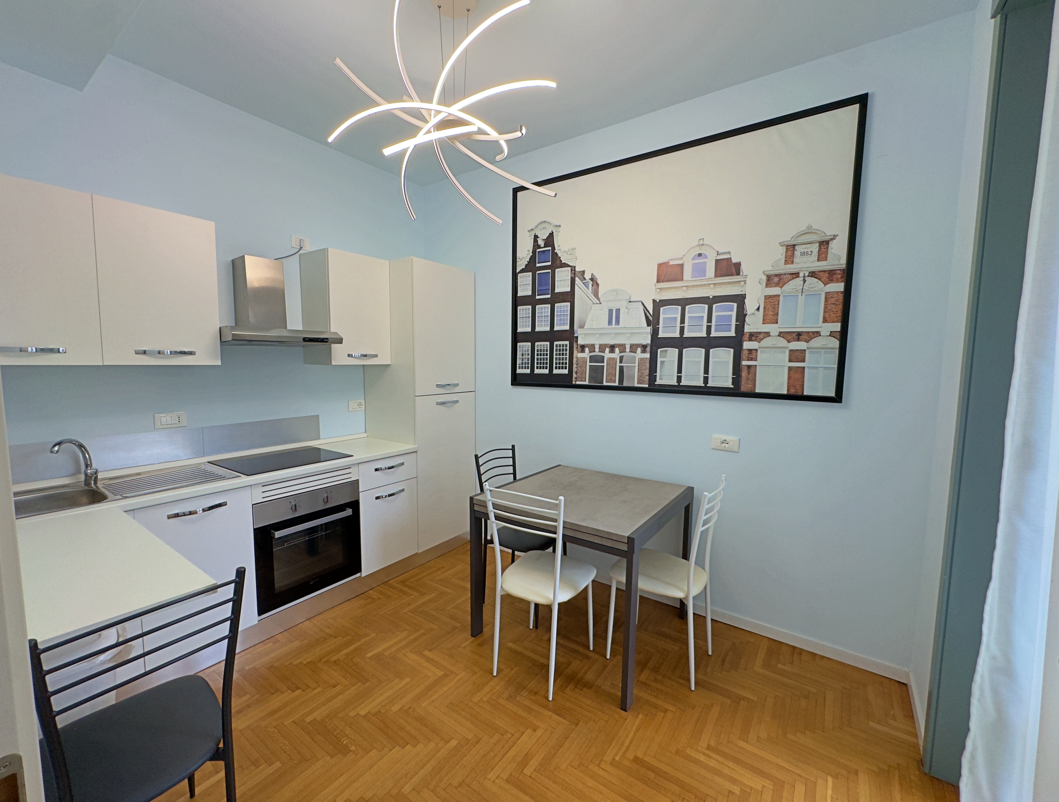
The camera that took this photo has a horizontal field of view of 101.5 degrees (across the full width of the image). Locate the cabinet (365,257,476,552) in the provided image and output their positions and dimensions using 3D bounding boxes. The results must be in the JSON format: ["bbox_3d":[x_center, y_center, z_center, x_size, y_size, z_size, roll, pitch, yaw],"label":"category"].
[{"bbox_3d":[-0.848,0.022,3.405,0.584,2.058,0.607,4,7,35],"label":"cabinet"}]

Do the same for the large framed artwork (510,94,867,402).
[{"bbox_3d":[0.706,-0.755,2.606,2.008,1.411,0.032,4,7,35],"label":"large framed artwork"}]

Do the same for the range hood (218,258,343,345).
[{"bbox_3d":[-1.497,-0.579,2.514,0.467,0.485,0.599,4,7,35],"label":"range hood"}]

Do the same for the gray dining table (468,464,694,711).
[{"bbox_3d":[0.313,0.892,2.436,0.896,0.777,0.901,4,7,35],"label":"gray dining table"}]

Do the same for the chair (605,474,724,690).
[{"bbox_3d":[0.683,0.843,2.177,0.470,0.930,0.375,4,7,35],"label":"chair"}]

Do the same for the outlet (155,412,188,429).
[{"bbox_3d":[-1.944,0.106,2.347,0.012,0.083,0.140,4,7,35],"label":"outlet"}]

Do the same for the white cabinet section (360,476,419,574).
[{"bbox_3d":[-1.160,0.810,3.063,0.574,0.553,0.447,5,7,35],"label":"white cabinet section"}]

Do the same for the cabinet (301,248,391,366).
[{"bbox_3d":[-1.250,-0.611,2.980,0.335,0.717,0.449,4,7,35],"label":"cabinet"}]

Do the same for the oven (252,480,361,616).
[{"bbox_3d":[-1.433,0.783,2.593,0.565,0.594,0.593,4,7,35],"label":"oven"}]

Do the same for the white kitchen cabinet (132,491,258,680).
[{"bbox_3d":[-1.760,0.789,2.185,0.584,0.738,0.449,4,7,35],"label":"white kitchen cabinet"}]

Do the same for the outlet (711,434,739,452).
[{"bbox_3d":[1.098,0.240,2.428,0.142,0.084,0.012,4,7,35],"label":"outlet"}]

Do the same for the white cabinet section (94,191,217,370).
[{"bbox_3d":[-1.871,-0.542,2.147,0.344,0.723,0.443,5,7,35],"label":"white cabinet section"}]

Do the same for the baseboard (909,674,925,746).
[{"bbox_3d":[1.659,1.315,1.860,0.014,0.069,0.435,4,7,35],"label":"baseboard"}]

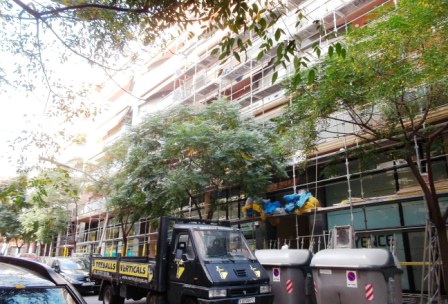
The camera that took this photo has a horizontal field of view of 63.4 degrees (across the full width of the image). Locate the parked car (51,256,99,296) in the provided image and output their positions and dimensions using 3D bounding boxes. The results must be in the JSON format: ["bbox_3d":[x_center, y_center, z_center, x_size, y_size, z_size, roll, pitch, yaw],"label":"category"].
[{"bbox_3d":[-6.652,5.512,16.324,1.760,1.470,4.200,14,-21,-35],"label":"parked car"}]

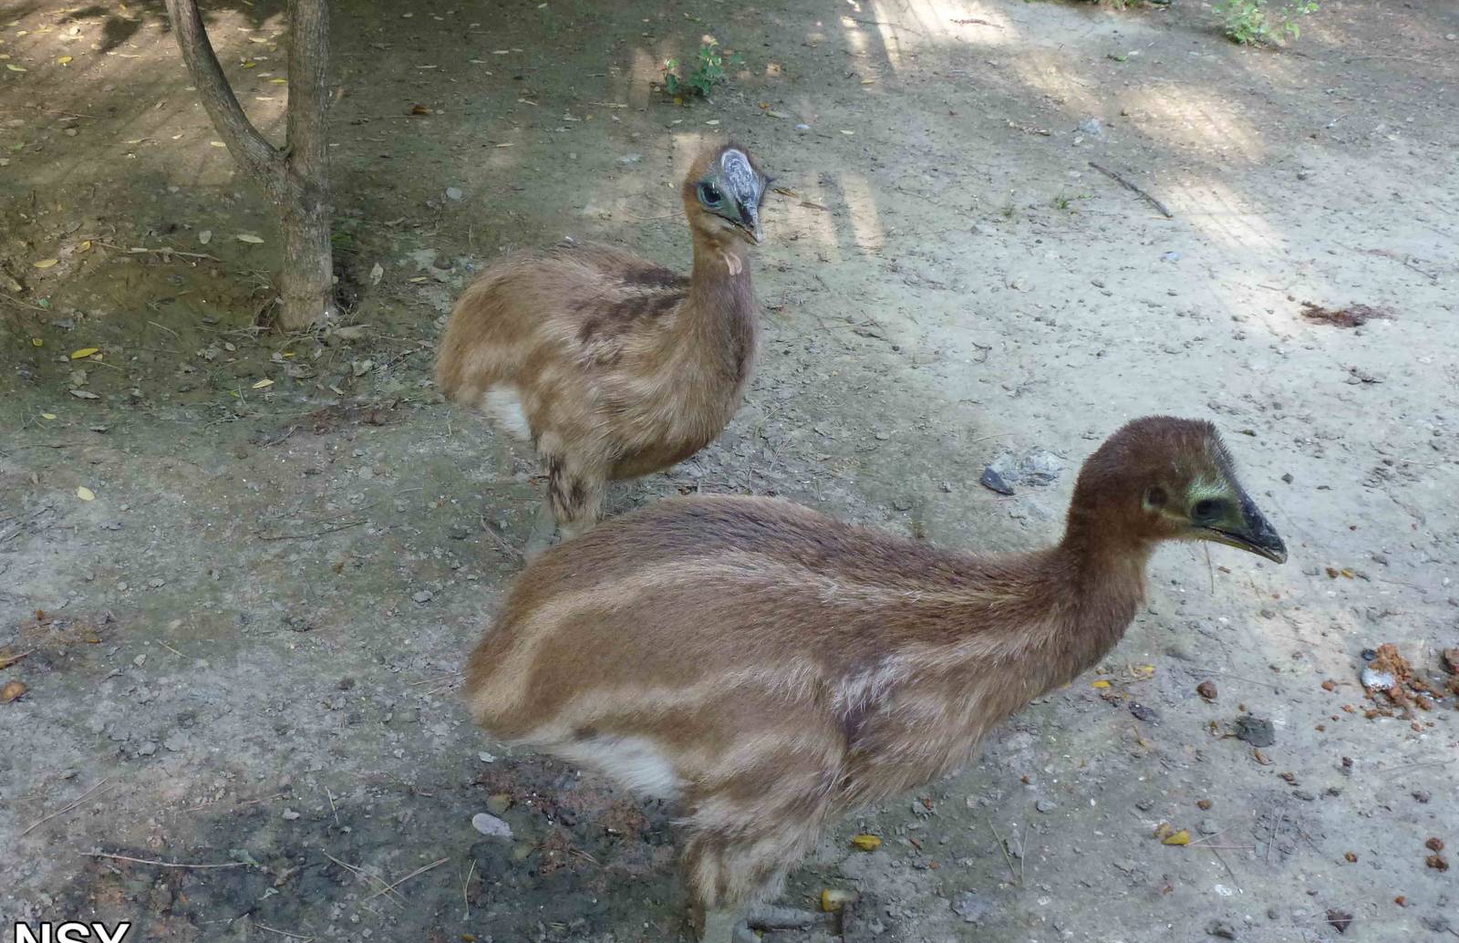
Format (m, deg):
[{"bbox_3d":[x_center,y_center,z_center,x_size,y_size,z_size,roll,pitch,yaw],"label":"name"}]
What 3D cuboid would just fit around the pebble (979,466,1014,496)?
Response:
[{"bbox_3d":[0.432,0.016,2.250,0.054,0.023,0.034,22,37,32],"label":"pebble"}]

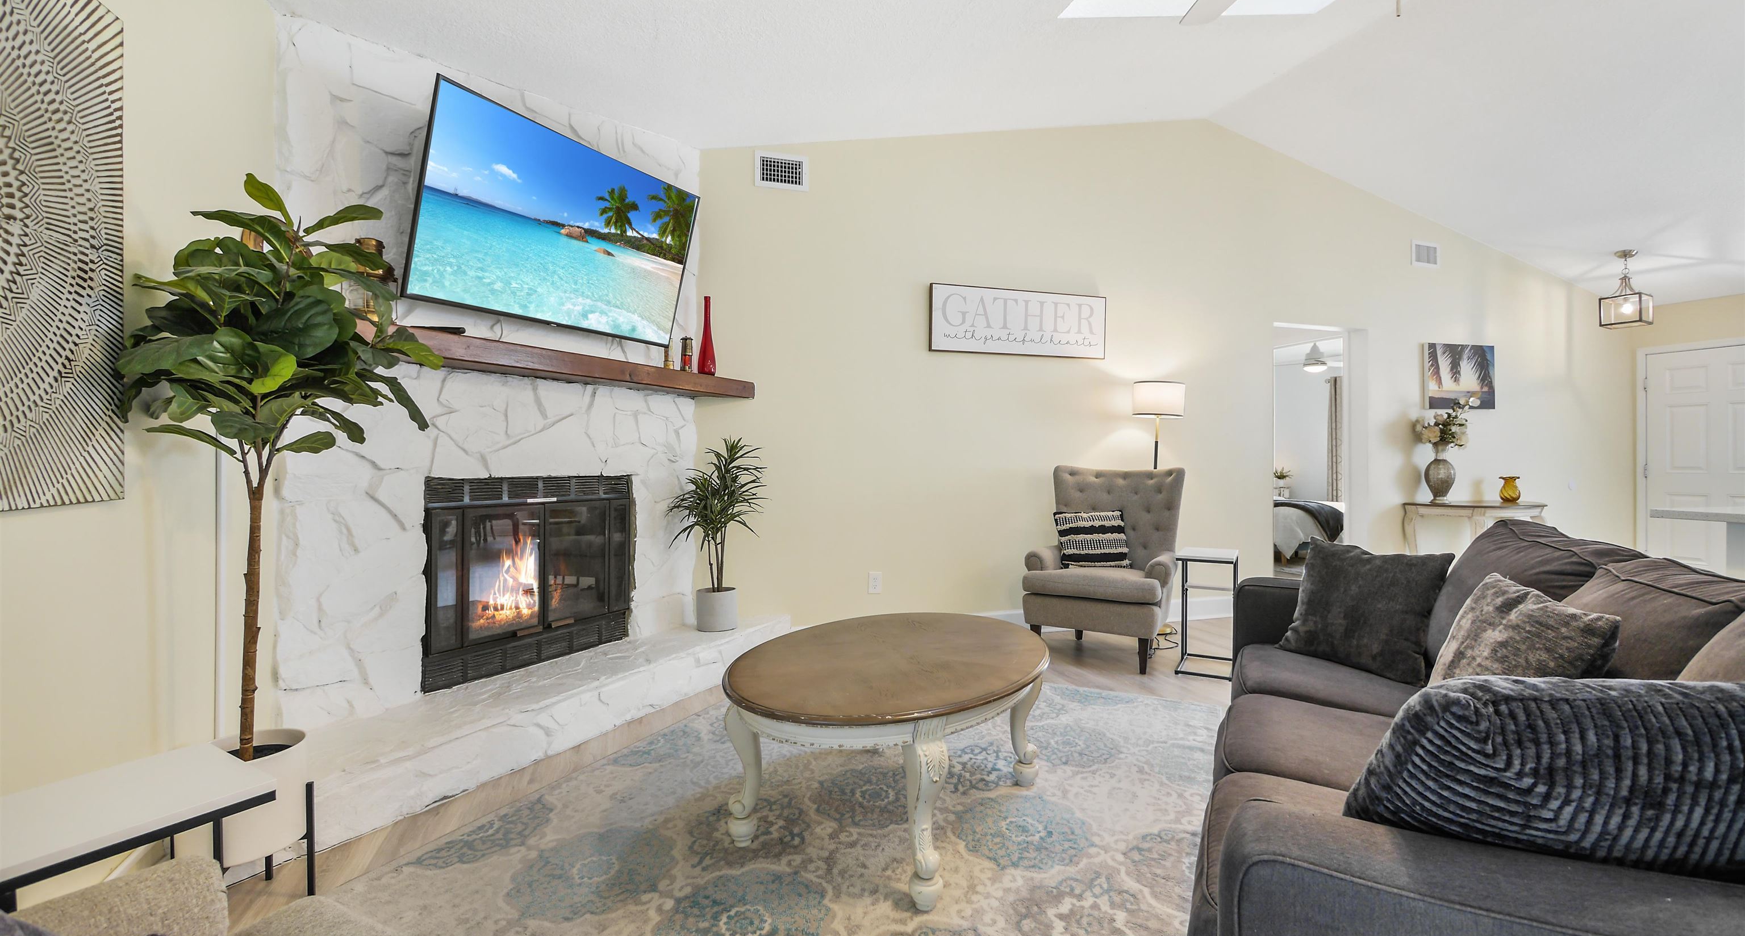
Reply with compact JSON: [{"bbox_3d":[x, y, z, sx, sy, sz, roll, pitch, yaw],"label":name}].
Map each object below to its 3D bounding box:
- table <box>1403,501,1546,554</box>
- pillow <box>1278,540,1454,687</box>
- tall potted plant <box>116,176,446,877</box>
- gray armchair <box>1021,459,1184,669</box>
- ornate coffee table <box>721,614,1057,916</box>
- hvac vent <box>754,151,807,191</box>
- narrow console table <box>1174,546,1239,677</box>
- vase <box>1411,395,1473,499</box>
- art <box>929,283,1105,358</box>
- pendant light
[{"bbox_3d":[4.712,0.650,5.412,1.160,0.740,0.410,0,0,-18],"label":"table"},{"bbox_3d":[1.606,0.473,2.300,0.440,0.420,0.160,0,-17,40],"label":"pillow"},{"bbox_3d":[-1.425,0.161,1.710,0.560,1.738,0.580,0,0,-18],"label":"tall potted plant"},{"bbox_3d":[1.311,0.518,4.017,0.740,1.040,0.770,0,0,30],"label":"gray armchair"},{"bbox_3d":[0.065,0.809,2.182,0.910,0.484,1.220,0,0,27],"label":"ornate coffee table"},{"bbox_3d":[-0.497,-1.652,3.915,0.300,0.187,0.025,0,0,-18],"label":"hvac vent"},{"bbox_3d":[1.750,0.733,3.676,0.260,0.610,0.400,0,0,30],"label":"narrow console table"},{"bbox_3d":[4.309,-0.144,5.330,0.380,0.790,0.330,0,0,-18],"label":"vase"},{"bbox_3d":[0.941,-0.901,4.380,1.229,0.405,0.036,0,0,-18],"label":"art"},{"bbox_3d":[5.816,-1.379,5.450,0.220,0.600,0.220,0,0,-18],"label":"pendant light"}]

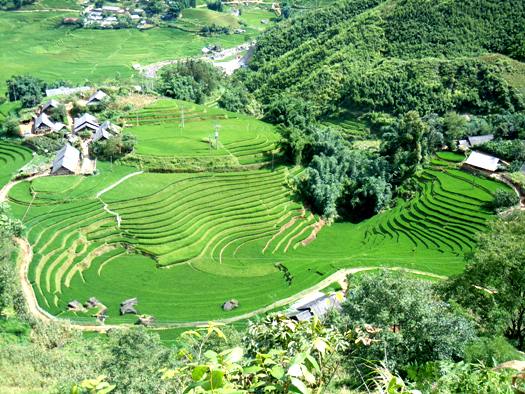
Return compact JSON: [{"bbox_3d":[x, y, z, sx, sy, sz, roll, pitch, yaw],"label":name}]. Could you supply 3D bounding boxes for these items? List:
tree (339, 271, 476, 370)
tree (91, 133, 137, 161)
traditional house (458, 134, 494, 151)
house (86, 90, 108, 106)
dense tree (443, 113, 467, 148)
[{"bbox_3d":[11.860,10.190,55.850,11.500,8.300,10.500,7,25,11],"label":"tree"},{"bbox_3d":[-44.670,-14.840,204.660,14.000,7.000,9.500,-5,25,-12],"label":"tree"},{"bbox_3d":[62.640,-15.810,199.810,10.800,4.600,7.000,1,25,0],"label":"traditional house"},{"bbox_3d":[-56.390,-33.420,233.990,7.200,4.800,8.600,3,25,3],"label":"house"},{"bbox_3d":[57.970,-19.970,205.030,8.200,11.000,8.000,9,26,16],"label":"dense tree"}]

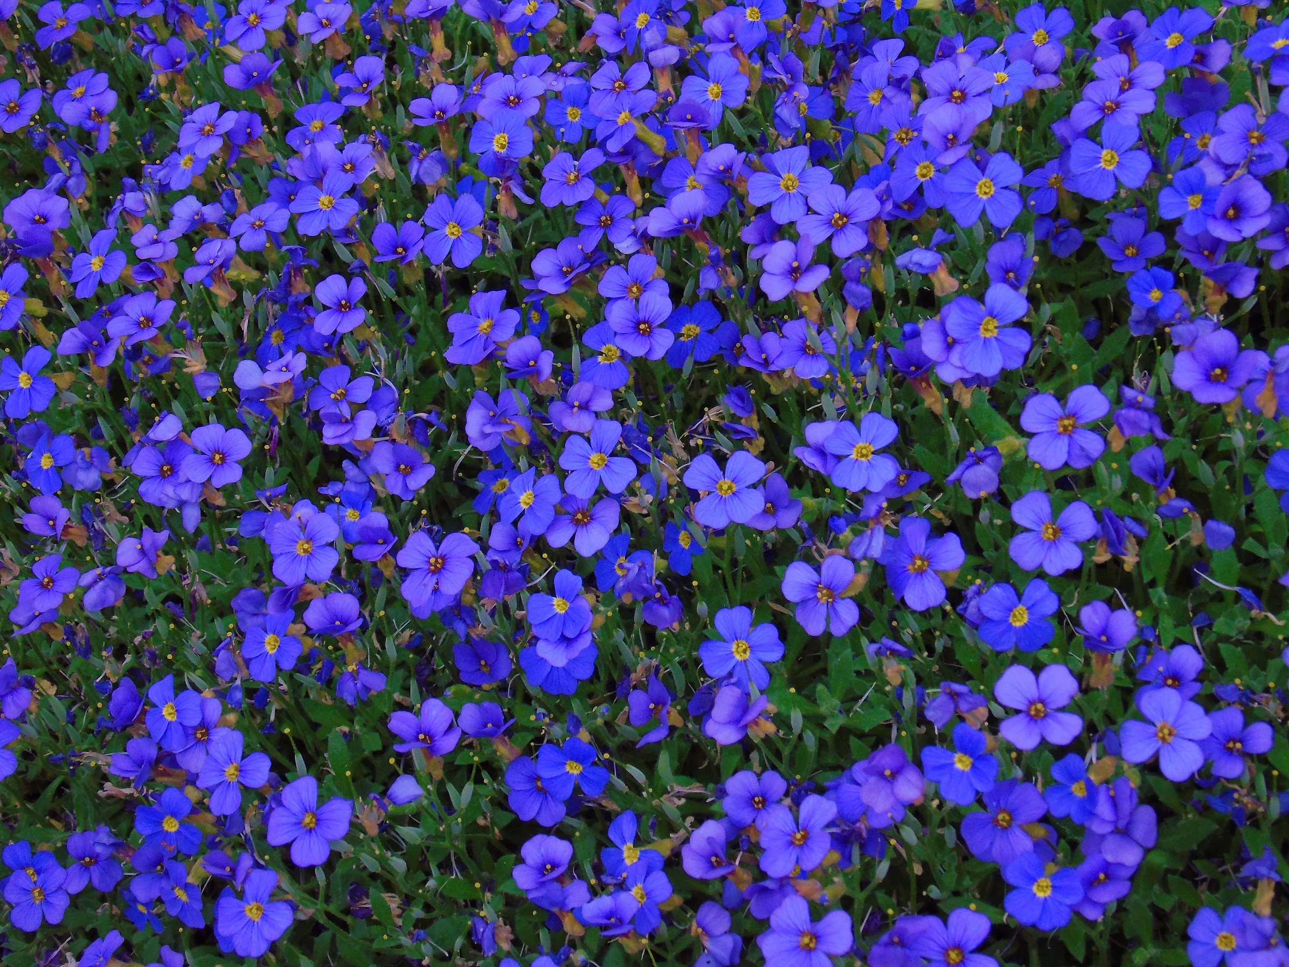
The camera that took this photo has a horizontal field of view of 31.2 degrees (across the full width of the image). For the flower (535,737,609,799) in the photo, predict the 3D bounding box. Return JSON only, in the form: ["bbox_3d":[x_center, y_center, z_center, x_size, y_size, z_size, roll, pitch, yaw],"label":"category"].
[{"bbox_3d":[-0.018,0.072,0.583,0.019,0.007,0.017,0,60,-5],"label":"flower"}]

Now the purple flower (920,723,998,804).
[{"bbox_3d":[0.072,0.064,0.530,0.018,0.007,0.019,0,84,6],"label":"purple flower"}]

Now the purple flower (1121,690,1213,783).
[{"bbox_3d":[0.120,0.058,0.534,0.021,0.009,0.021,0,72,13],"label":"purple flower"}]

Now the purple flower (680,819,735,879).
[{"bbox_3d":[0.015,0.085,0.540,0.015,0.011,0.016,0,62,36],"label":"purple flower"}]

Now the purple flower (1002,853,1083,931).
[{"bbox_3d":[0.096,0.098,0.555,0.019,0.009,0.019,0,75,10],"label":"purple flower"}]

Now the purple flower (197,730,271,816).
[{"bbox_3d":[-0.114,0.081,0.643,0.021,0.009,0.022,0,74,5],"label":"purple flower"}]

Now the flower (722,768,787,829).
[{"bbox_3d":[0.028,0.080,0.586,0.016,0.007,0.017,0,60,6],"label":"flower"}]

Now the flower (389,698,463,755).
[{"bbox_3d":[-0.054,0.060,0.570,0.018,0.010,0.018,0,43,10],"label":"flower"}]

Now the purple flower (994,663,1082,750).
[{"bbox_3d":[0.090,0.051,0.525,0.020,0.007,0.020,0,83,0],"label":"purple flower"}]

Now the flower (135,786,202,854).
[{"bbox_3d":[-0.123,0.087,0.596,0.017,0.007,0.018,0,71,-12],"label":"flower"}]

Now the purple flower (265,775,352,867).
[{"bbox_3d":[-0.081,0.081,0.555,0.021,0.008,0.022,0,78,3],"label":"purple flower"}]

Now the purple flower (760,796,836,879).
[{"bbox_3d":[0.039,0.089,0.578,0.020,0.009,0.022,0,68,13],"label":"purple flower"}]

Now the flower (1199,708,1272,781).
[{"bbox_3d":[0.141,0.063,0.557,0.018,0.007,0.018,0,69,19],"label":"flower"}]

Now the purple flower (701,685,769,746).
[{"bbox_3d":[0.024,0.060,0.591,0.018,0.009,0.018,0,55,46],"label":"purple flower"}]

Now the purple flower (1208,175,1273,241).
[{"bbox_3d":[0.163,-0.074,0.631,0.018,0.009,0.020,0,64,4],"label":"purple flower"}]

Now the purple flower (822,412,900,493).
[{"bbox_3d":[0.058,-0.008,0.620,0.021,0.009,0.022,0,76,5],"label":"purple flower"}]

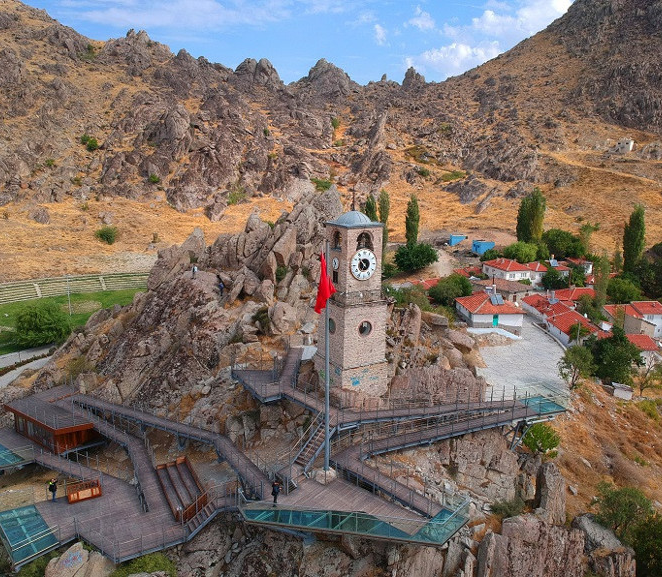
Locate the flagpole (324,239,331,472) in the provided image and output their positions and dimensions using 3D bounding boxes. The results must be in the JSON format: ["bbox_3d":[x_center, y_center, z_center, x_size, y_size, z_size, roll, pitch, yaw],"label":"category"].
[{"bbox_3d":[-0.161,4.430,33.822,0.280,14.883,0.280,1,14,0],"label":"flagpole"}]

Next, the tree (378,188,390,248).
[{"bbox_3d":[11.884,-15.019,123.478,2.665,14.180,2.665,2,12,5],"label":"tree"}]

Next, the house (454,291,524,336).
[{"bbox_3d":[30.106,3.858,105.182,9.800,6.205,9.800,0,14,-3],"label":"house"}]

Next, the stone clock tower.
[{"bbox_3d":[1.706,0.887,43.981,4.200,14.083,4.200,-7,16,-29],"label":"stone clock tower"}]

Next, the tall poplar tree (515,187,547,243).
[{"bbox_3d":[57.293,-19.452,158.850,7.200,17.995,6.400,1,14,0],"label":"tall poplar tree"}]

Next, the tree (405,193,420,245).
[{"bbox_3d":[18.127,-14.951,123.641,3.003,12.660,3.003,3,13,8],"label":"tree"}]

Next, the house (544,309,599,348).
[{"bbox_3d":[40.317,6.678,92.805,6.000,4.100,9.300,1,12,0],"label":"house"}]

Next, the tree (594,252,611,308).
[{"bbox_3d":[53.085,-1.396,108.692,3.128,12.180,3.128,7,14,26],"label":"tree"}]

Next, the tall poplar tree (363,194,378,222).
[{"bbox_3d":[8.966,-14.724,124.606,3.026,12.980,3.026,2,12,4],"label":"tall poplar tree"}]

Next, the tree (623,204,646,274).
[{"bbox_3d":[80.636,-12.604,147.695,5.000,19.291,5.000,1,14,0],"label":"tree"}]

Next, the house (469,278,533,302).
[{"bbox_3d":[38.171,-0.031,124.160,7.346,4.288,11.262,-9,17,-33],"label":"house"}]

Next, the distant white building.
[{"bbox_3d":[124.496,-60.029,235.000,6.000,5.600,5.600,12,17,41],"label":"distant white building"}]

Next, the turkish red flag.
[{"bbox_3d":[-0.333,-0.303,33.700,1.334,3.835,0.700,1,12,-1],"label":"turkish red flag"}]

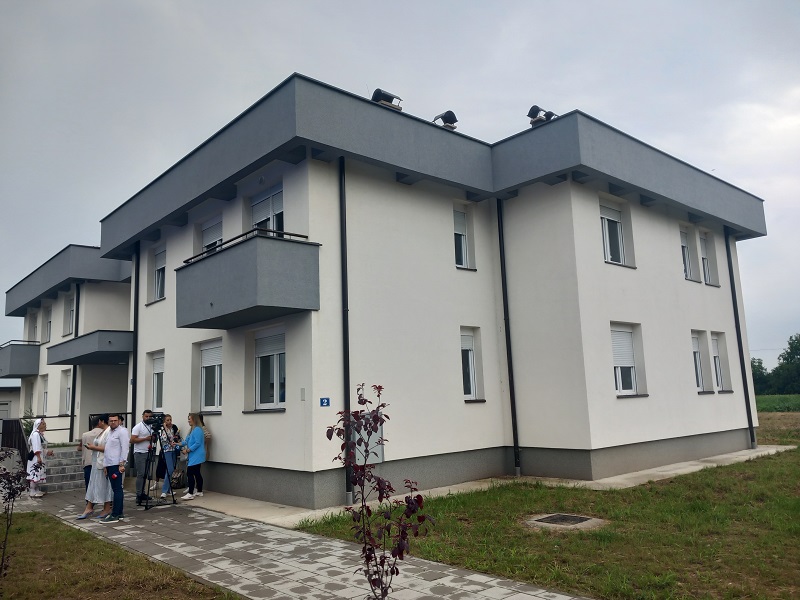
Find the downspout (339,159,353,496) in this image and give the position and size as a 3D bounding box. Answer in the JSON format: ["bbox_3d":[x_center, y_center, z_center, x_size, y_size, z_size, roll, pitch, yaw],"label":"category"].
[{"bbox_3d":[-1.021,0.444,11.688,0.120,6.545,0.120,6,-12,-41],"label":"downspout"}]

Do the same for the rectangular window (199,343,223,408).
[{"bbox_3d":[-4.305,1.861,14.689,0.120,1.490,1.580,6,-12,-41],"label":"rectangular window"}]

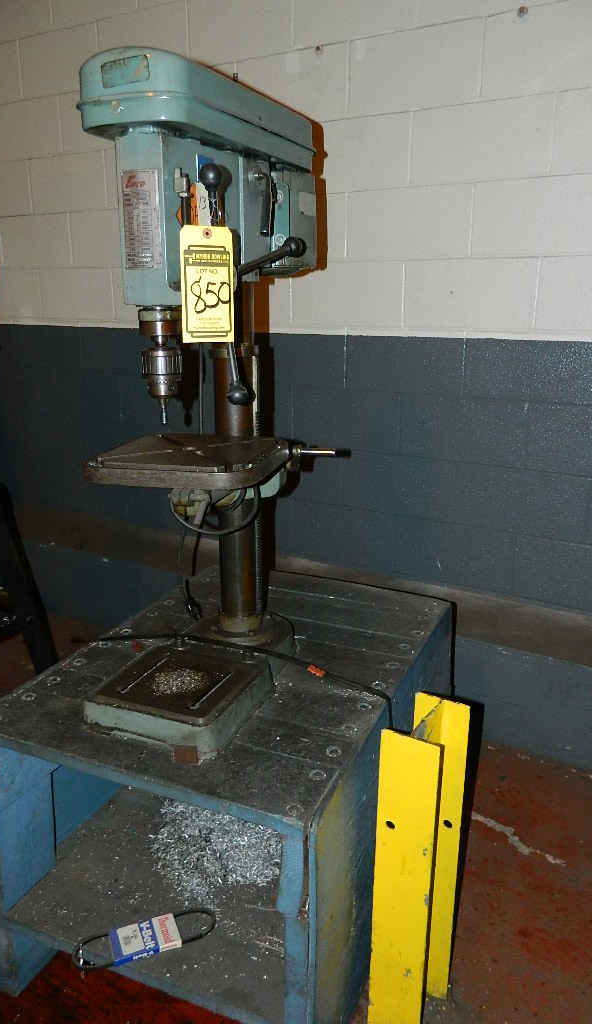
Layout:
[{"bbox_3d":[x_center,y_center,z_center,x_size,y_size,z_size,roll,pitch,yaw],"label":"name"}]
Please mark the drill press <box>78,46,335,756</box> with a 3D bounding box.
[{"bbox_3d":[-0.110,-0.178,1.269,0.300,0.970,0.587,8,18,25],"label":"drill press"}]

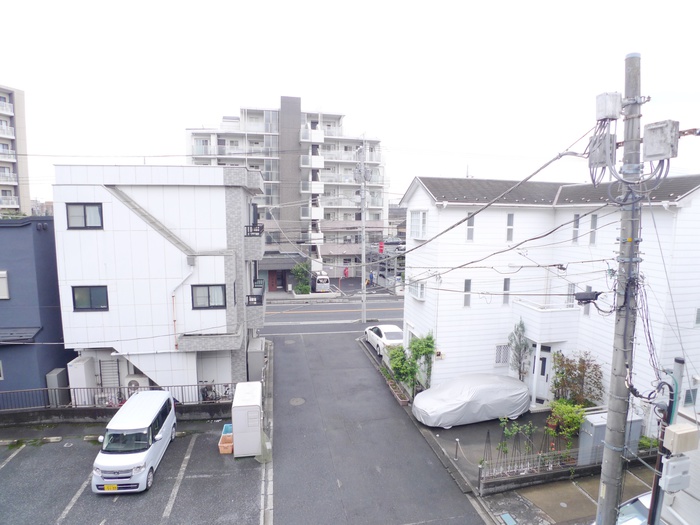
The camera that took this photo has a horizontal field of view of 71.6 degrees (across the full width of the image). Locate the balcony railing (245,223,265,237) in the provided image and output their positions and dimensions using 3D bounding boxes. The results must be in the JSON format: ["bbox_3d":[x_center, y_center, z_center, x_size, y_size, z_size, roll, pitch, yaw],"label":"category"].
[{"bbox_3d":[-4.492,-1.608,22.952,0.681,0.458,4.446,-1,7,-9],"label":"balcony railing"}]

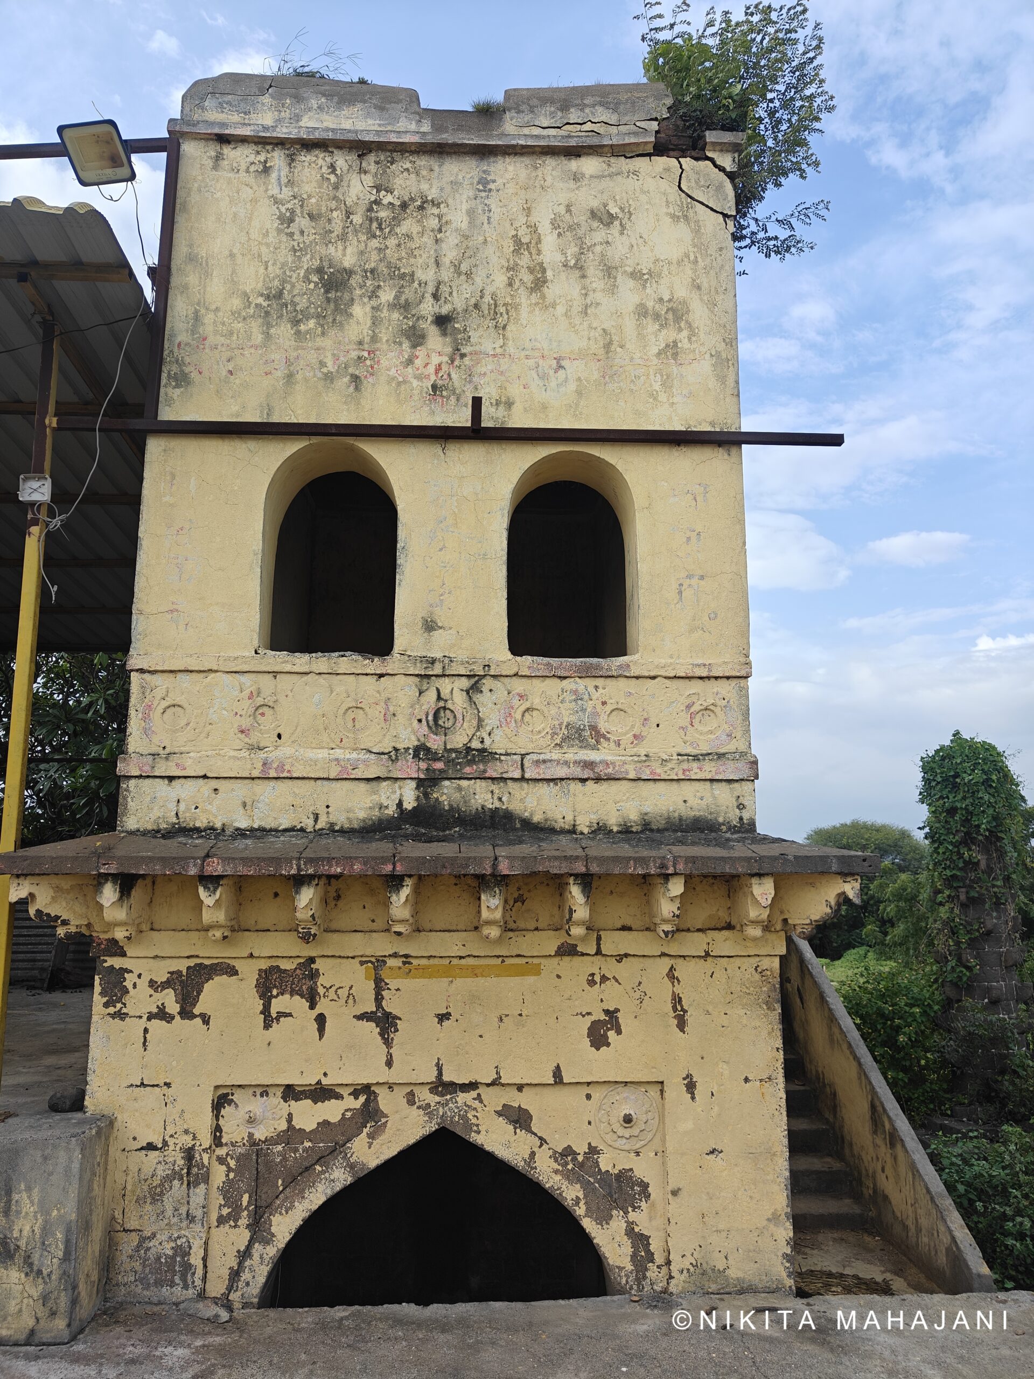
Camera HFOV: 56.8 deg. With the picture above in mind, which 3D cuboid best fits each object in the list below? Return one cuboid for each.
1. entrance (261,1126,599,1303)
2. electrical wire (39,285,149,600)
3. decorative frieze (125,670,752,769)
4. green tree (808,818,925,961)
[{"bbox_3d":[-0.338,2.163,4.013,1.387,0.677,0.250,0,-9,-2],"label":"entrance"},{"bbox_3d":[-1.963,-1.131,4.387,0.422,1.500,0.150,0,-9,-2],"label":"electrical wire"},{"bbox_3d":[-0.338,0.142,4.357,2.818,0.452,0.120,0,-9,-2],"label":"decorative frieze"},{"bbox_3d":[9.287,5.670,25.415,4.200,4.400,4.000,0,-9,0],"label":"green tree"}]

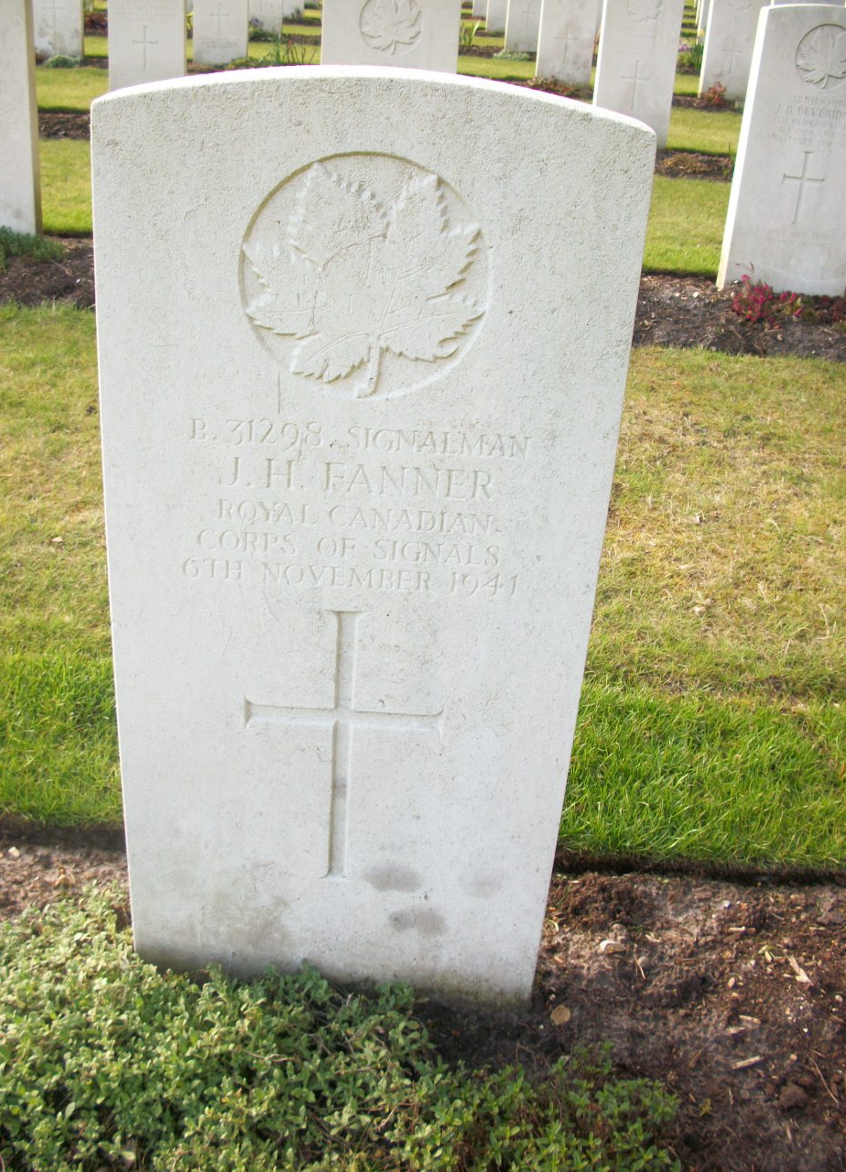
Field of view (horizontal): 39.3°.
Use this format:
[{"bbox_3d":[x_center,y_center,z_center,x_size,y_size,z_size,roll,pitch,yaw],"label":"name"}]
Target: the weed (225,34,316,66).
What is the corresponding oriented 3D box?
[{"bbox_3d":[-1.055,-3.706,8.246,0.580,0.240,0.340,4,27,0],"label":"weed"}]

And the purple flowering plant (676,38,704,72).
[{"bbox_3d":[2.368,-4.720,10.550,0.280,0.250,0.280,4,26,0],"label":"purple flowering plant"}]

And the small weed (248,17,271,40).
[{"bbox_3d":[-1.474,-5.039,10.685,0.240,0.200,0.220,4,27,0],"label":"small weed"}]

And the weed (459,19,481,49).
[{"bbox_3d":[0.423,-5.142,11.051,0.240,0.270,0.220,4,27,0],"label":"weed"}]

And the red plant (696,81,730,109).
[{"bbox_3d":[2.001,-3.390,8.170,0.200,0.155,0.200,4,26,0],"label":"red plant"}]

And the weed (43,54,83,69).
[{"bbox_3d":[-2.452,-3.587,8.066,0.250,0.080,0.220,4,27,0],"label":"weed"}]

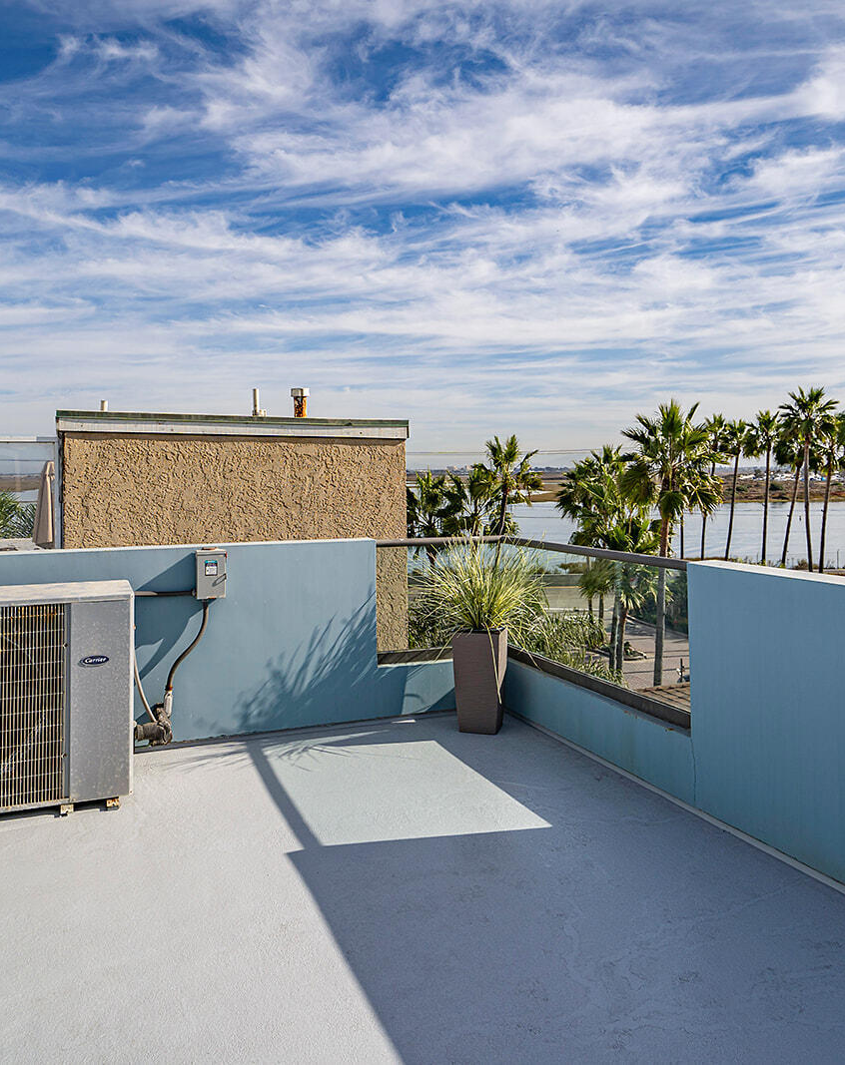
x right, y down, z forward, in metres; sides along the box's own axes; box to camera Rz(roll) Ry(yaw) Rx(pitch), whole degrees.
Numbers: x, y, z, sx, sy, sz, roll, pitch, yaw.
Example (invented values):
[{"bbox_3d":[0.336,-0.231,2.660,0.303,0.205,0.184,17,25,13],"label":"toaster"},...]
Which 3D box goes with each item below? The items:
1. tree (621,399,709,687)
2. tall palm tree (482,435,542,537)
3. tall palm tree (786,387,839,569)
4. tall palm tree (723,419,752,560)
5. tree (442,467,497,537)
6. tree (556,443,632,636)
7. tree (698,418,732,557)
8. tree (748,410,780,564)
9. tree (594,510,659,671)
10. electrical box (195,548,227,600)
[{"bbox_3d":[10.767,0.529,35.607,3.700,12.790,3.700,1,4,17],"label":"tree"},{"bbox_3d":[5.000,0.374,44.381,3.300,11.560,3.300,0,4,6],"label":"tall palm tree"},{"bbox_3d":[31.118,-3.222,63.925,4.100,16.654,4.100,2,4,26],"label":"tall palm tree"},{"bbox_3d":[28.678,-2.866,72.966,3.000,14.787,3.000,1,4,21],"label":"tall palm tree"},{"bbox_3d":[2.912,1.131,47.169,3.400,10.110,3.400,0,4,4],"label":"tree"},{"bbox_3d":[9.692,0.808,44.142,4.000,11.142,4.000,1,4,12],"label":"tree"},{"bbox_3d":[27.504,-3.523,75.498,3.200,15.122,3.200,1,4,20],"label":"tree"},{"bbox_3d":[30.861,-3.206,71.942,3.300,15.597,3.300,2,4,23],"label":"tree"},{"bbox_3d":[9.905,2.923,38.766,3.100,7.607,3.100,1,4,14],"label":"tree"},{"bbox_3d":[-1.177,0.234,4.432,0.155,0.262,0.100,-2,4,-24],"label":"electrical box"}]

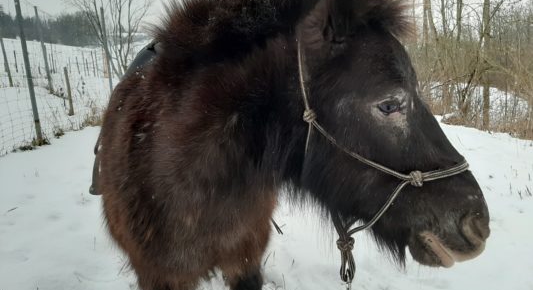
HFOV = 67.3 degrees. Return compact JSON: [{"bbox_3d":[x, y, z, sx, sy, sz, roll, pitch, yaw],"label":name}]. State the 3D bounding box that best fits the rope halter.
[{"bbox_3d":[0.224,0.018,0.780,0.320,0.440,0.190,-1,11,12],"label":"rope halter"}]

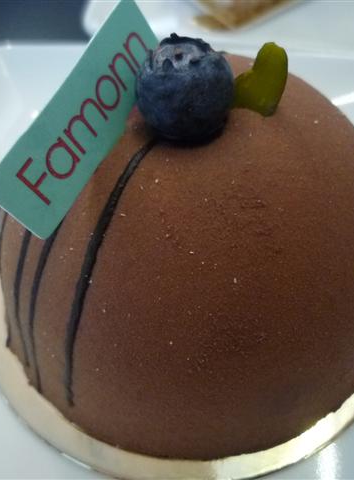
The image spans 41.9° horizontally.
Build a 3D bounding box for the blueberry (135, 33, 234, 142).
[{"bbox_3d":[0.001,-0.022,0.068,0.014,0.014,0.014,-4,49,0],"label":"blueberry"}]

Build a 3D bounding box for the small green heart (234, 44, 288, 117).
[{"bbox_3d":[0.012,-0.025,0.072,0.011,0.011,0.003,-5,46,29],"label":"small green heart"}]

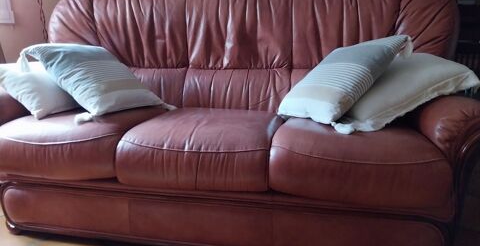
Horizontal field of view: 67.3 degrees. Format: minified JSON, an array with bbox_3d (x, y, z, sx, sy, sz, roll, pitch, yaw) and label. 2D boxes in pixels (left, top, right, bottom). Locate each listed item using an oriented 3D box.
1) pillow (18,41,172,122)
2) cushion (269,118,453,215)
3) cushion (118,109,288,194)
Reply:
[{"bbox_3d":[-0.651,-0.214,1.681,0.430,0.130,0.410,41,29,8],"label":"pillow"},{"bbox_3d":[0.412,0.090,1.361,0.545,0.198,0.545,2,15,12],"label":"cushion"},{"bbox_3d":[-0.119,0.072,1.471,0.545,0.198,0.545,2,15,12],"label":"cushion"}]

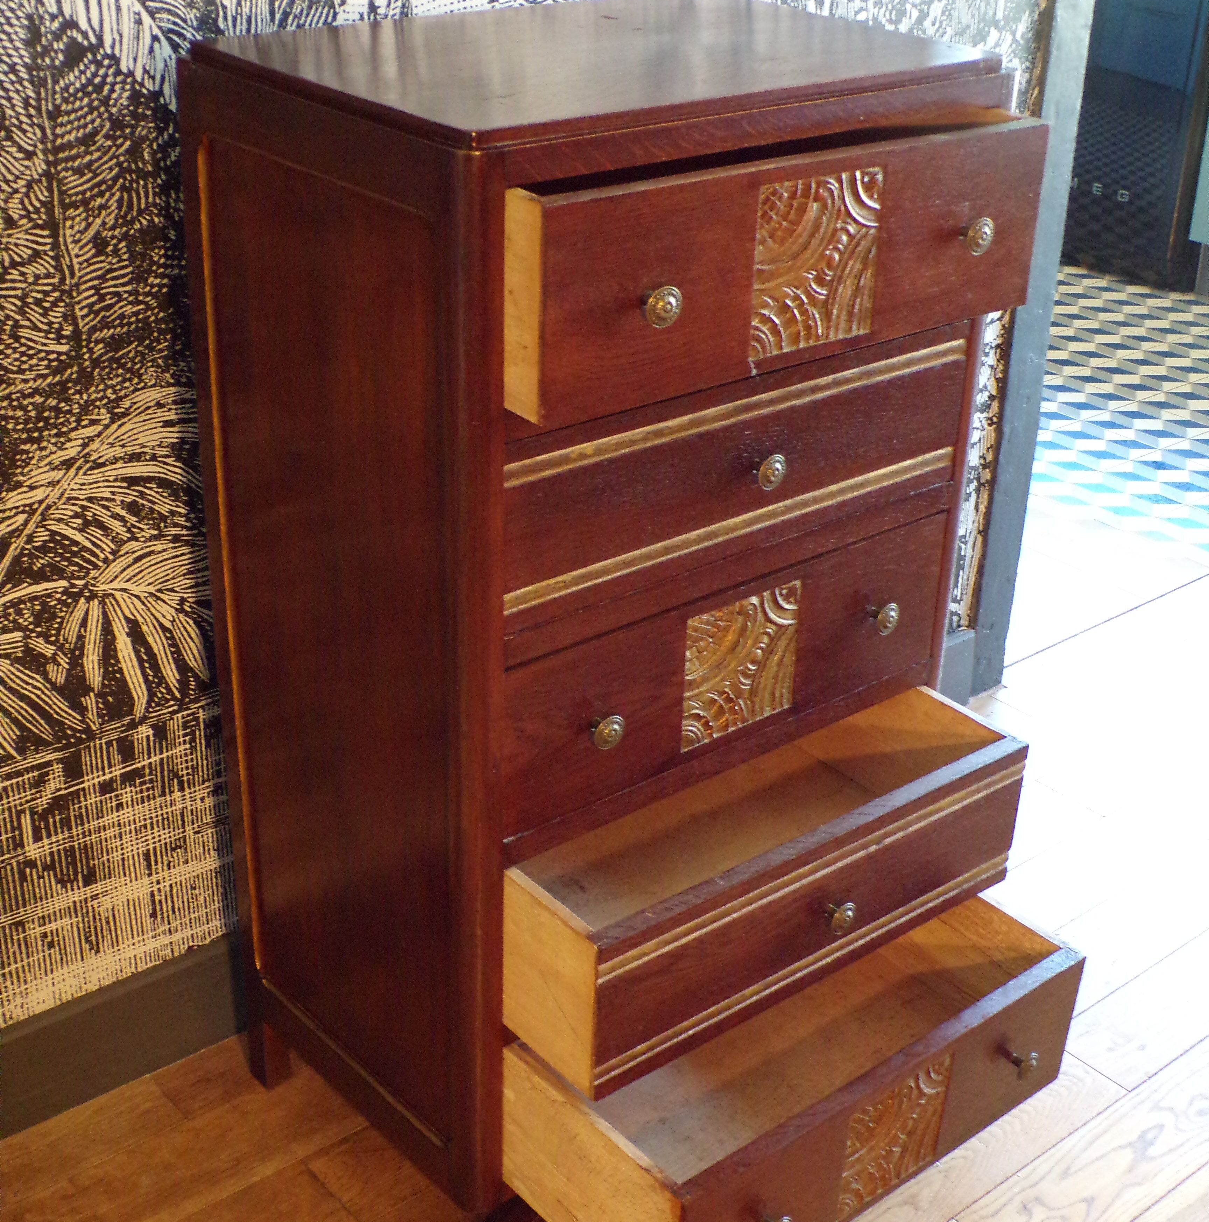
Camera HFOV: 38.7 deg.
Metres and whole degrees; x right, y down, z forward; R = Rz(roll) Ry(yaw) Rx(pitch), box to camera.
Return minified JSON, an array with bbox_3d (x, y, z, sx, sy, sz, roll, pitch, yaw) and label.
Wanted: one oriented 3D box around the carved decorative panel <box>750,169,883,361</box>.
[{"bbox_3d":[0.157,-0.257,1.274,0.125,0.127,0.012,-18,34,-33],"label":"carved decorative panel"}]

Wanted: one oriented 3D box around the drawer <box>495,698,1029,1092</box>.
[{"bbox_3d":[0.085,0.194,1.582,0.494,0.156,0.350,-19,34,-35],"label":"drawer"}]

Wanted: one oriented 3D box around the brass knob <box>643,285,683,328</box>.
[{"bbox_3d":[0.037,-0.209,1.175,0.031,0.031,0.025,-18,34,-33],"label":"brass knob"}]

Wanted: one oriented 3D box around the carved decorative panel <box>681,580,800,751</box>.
[{"bbox_3d":[0.117,0.046,1.477,0.130,0.128,0.012,-19,34,-35],"label":"carved decorative panel"}]

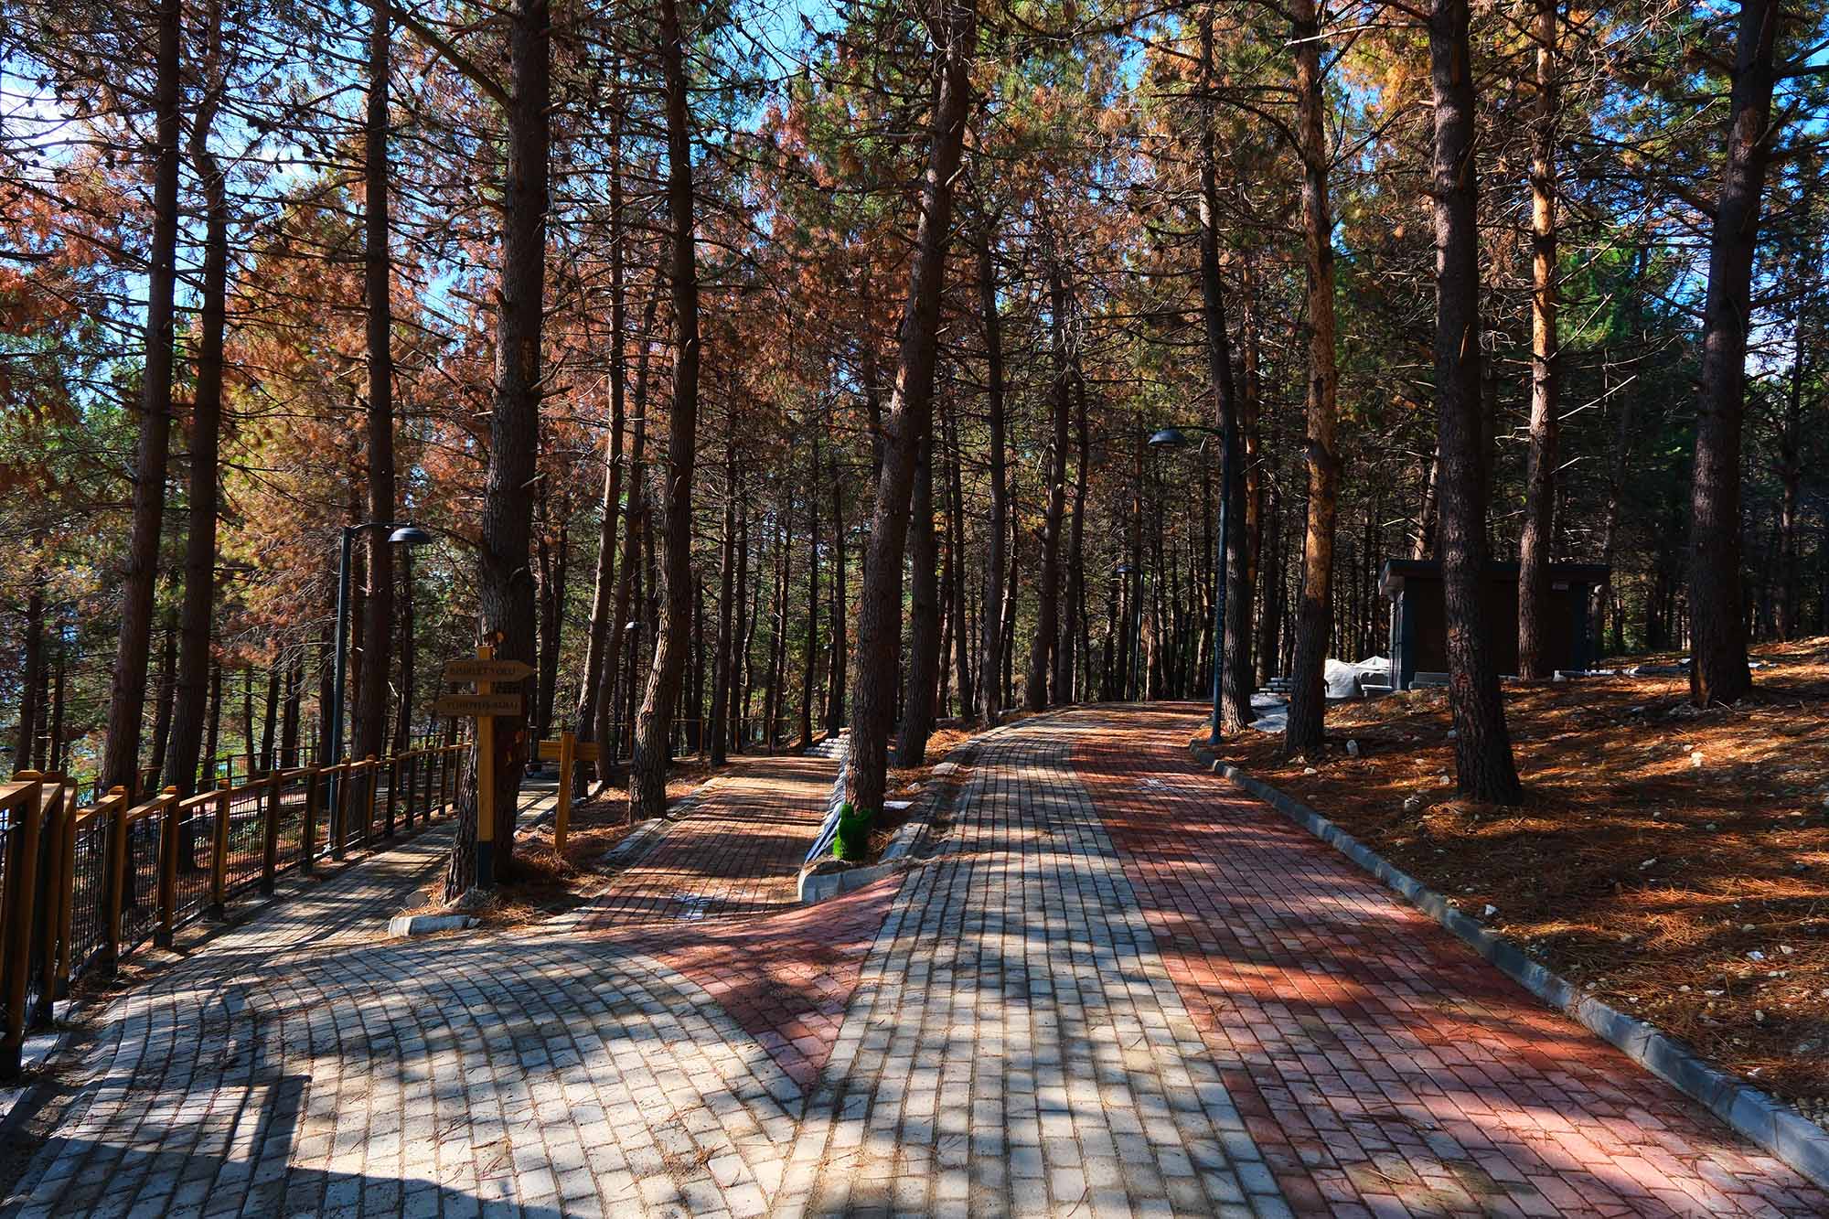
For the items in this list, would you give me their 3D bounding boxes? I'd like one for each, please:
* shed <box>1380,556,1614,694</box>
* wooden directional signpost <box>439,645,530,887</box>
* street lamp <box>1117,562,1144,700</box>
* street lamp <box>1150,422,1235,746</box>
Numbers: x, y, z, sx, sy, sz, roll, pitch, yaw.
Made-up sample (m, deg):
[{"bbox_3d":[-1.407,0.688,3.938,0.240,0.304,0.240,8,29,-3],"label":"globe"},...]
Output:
[{"bbox_3d":[11.651,0.462,24.872,4.000,2.680,2.700,2,-1,17],"label":"shed"},{"bbox_3d":[-2.624,0.965,7.450,0.540,1.475,0.120,0,-1,-10],"label":"wooden directional signpost"},{"bbox_3d":[5.676,0.780,32.759,1.050,3.900,0.460,3,-2,-41],"label":"street lamp"},{"bbox_3d":[3.325,-0.311,15.033,1.050,3.900,0.460,2,-1,11],"label":"street lamp"}]

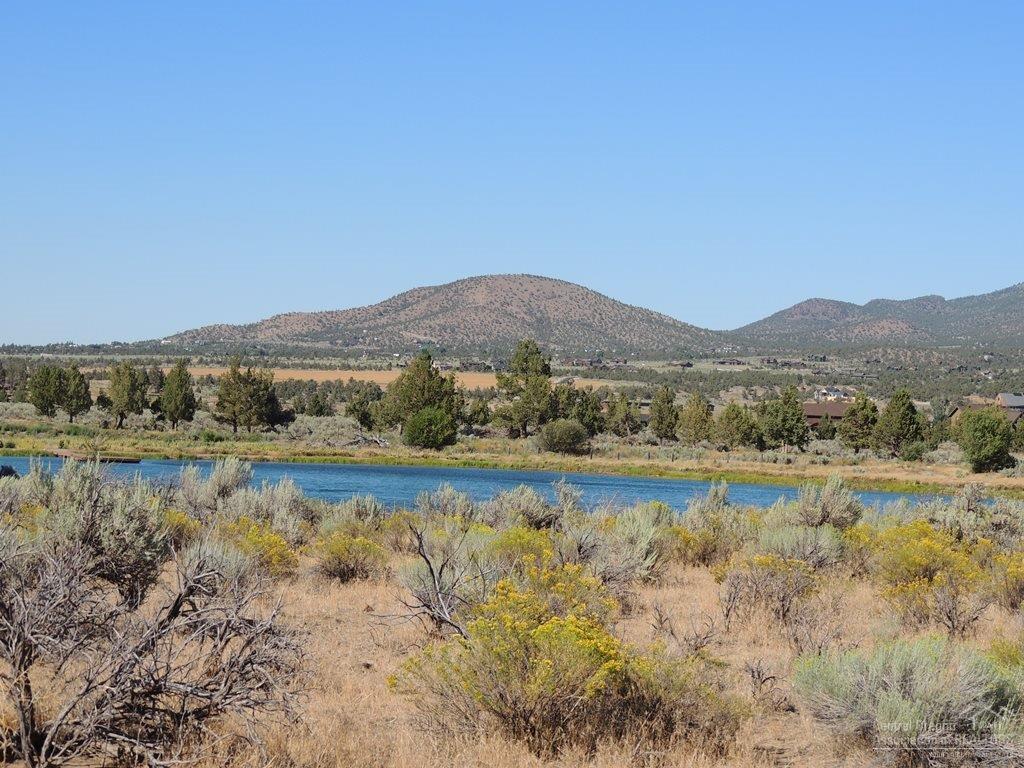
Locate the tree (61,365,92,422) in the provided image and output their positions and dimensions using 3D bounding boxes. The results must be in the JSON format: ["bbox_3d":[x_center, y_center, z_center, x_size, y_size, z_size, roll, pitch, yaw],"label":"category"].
[{"bbox_3d":[-45.148,1.037,230.000,3.320,6.120,3.320,0,1,0],"label":"tree"}]

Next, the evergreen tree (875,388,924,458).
[{"bbox_3d":[30.487,3.076,175.000,3.790,5.440,3.790,0,1,0],"label":"evergreen tree"}]

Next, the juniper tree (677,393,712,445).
[{"bbox_3d":[15.837,3.029,192.000,3.200,4.590,3.200,0,1,0],"label":"juniper tree"}]

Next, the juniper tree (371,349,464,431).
[{"bbox_3d":[-8.639,0.832,205.000,8.130,7.850,8.130,0,1,0],"label":"juniper tree"}]

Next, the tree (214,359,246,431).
[{"bbox_3d":[-26.851,1.003,212.000,3.340,7.260,3.340,0,1,0],"label":"tree"}]

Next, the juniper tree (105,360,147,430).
[{"bbox_3d":[-38.053,1.036,219.000,3.950,6.710,3.950,0,1,0],"label":"juniper tree"}]

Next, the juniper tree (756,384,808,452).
[{"bbox_3d":[22.556,2.793,185.000,4.340,5.500,4.340,0,1,0],"label":"juniper tree"}]

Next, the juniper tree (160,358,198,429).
[{"bbox_3d":[-32.619,0.978,217.000,3.520,6.940,3.520,0,1,0],"label":"juniper tree"}]

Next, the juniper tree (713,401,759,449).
[{"bbox_3d":[19.024,3.432,188.000,3.730,4.070,3.730,0,1,0],"label":"juniper tree"}]

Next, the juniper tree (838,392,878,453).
[{"bbox_3d":[28.112,3.124,180.000,3.250,4.870,3.250,0,1,0],"label":"juniper tree"}]

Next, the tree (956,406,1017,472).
[{"bbox_3d":[34.256,3.966,160.000,4.250,4.830,4.250,0,1,0],"label":"tree"}]

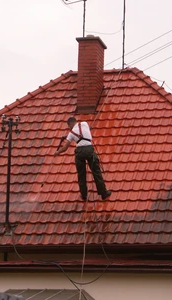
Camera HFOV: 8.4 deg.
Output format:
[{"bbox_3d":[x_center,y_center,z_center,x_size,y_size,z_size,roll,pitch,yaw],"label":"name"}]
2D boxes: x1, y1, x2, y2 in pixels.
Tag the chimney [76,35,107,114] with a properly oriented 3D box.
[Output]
[{"bbox_3d":[0.118,-1.581,25.410,0.518,1.820,0.708,-2,-13,15],"label":"chimney"}]

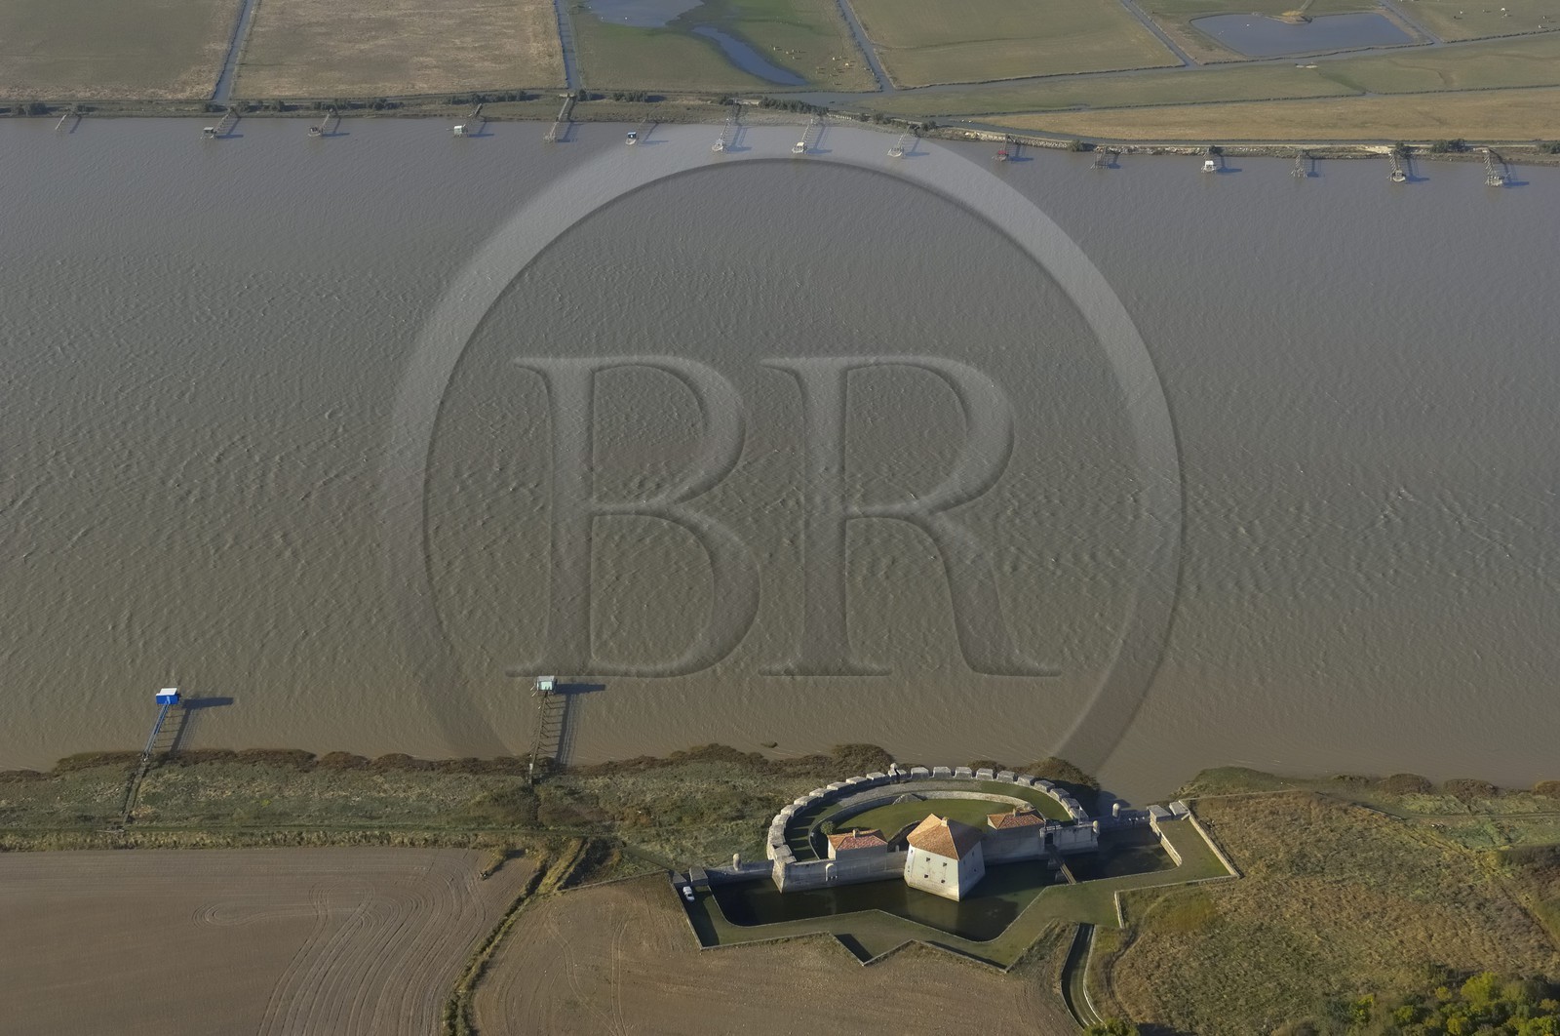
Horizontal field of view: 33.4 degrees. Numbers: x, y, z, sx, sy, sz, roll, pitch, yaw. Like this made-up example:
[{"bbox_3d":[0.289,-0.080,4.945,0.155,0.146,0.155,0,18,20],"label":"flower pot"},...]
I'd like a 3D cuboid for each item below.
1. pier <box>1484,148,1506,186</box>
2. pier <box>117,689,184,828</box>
[{"bbox_3d":[285.260,-140.700,1040.570,5.500,5.300,43.620,3,22,9],"label":"pier"},{"bbox_3d":[-138.190,51.860,564.500,5.200,4.900,57.640,-1,22,-2],"label":"pier"}]

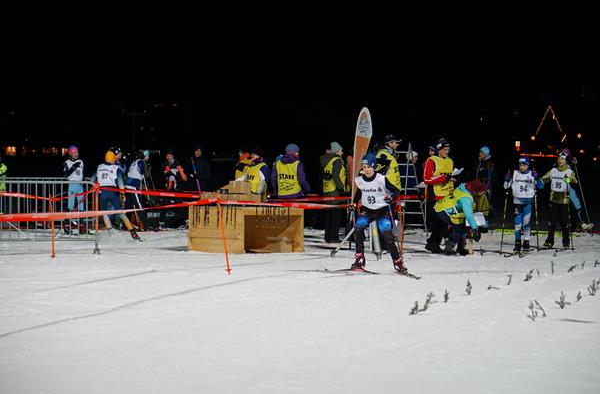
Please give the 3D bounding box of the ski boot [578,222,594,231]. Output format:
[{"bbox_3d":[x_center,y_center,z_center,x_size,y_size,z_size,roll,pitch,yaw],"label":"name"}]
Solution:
[{"bbox_3d":[5.368,0.553,35.600,0.290,0.180,0.120,1,2,26],"label":"ski boot"}]

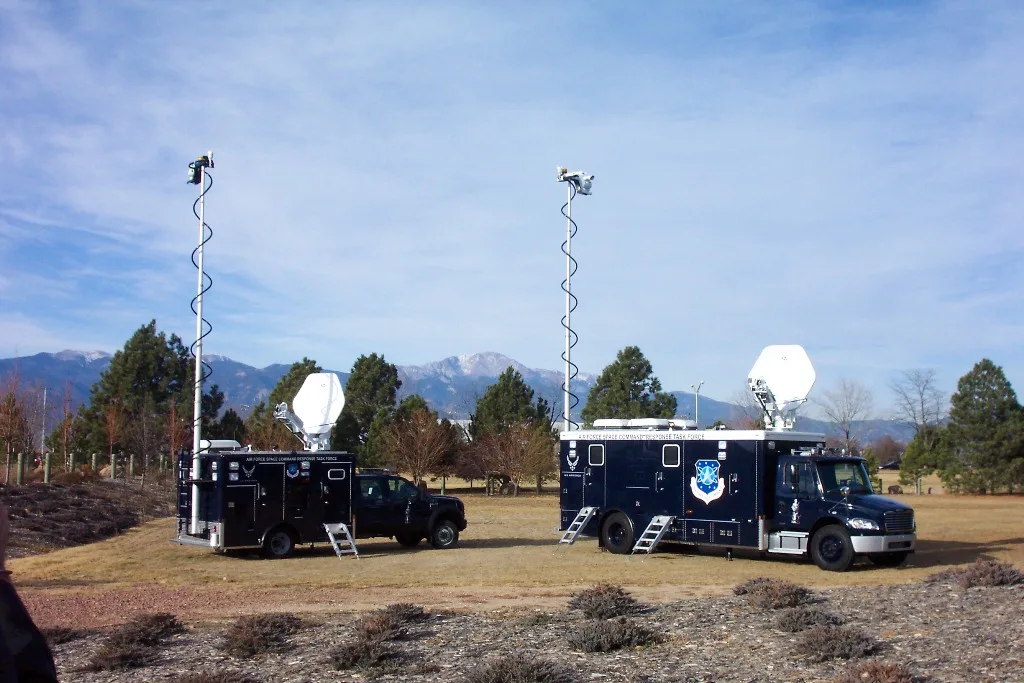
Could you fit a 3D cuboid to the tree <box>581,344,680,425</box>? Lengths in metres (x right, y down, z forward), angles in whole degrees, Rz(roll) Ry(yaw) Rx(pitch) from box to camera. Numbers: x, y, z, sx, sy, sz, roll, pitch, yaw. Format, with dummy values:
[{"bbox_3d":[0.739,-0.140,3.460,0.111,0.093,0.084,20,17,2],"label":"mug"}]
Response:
[{"bbox_3d":[8.104,5.252,93.000,6.678,9.808,6.477,1,-5,0],"label":"tree"}]

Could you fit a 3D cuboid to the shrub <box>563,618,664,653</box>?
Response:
[{"bbox_3d":[1.139,3.298,15.000,1.055,0.352,0.900,1,-5,0],"label":"shrub"}]

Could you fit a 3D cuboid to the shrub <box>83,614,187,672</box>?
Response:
[{"bbox_3d":[-4.020,3.186,14.200,1.083,0.577,1.200,1,-5,0],"label":"shrub"}]

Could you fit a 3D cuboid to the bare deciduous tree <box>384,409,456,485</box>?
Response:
[{"bbox_3d":[-5.535,6.522,80.000,4.428,5.026,4.295,1,-5,0],"label":"bare deciduous tree"}]

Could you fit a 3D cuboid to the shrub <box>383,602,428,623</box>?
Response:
[{"bbox_3d":[-1.689,4.297,21.200,0.730,0.270,0.650,0,-5,0],"label":"shrub"}]

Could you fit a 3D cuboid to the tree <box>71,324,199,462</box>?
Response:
[{"bbox_3d":[-23.373,3.787,83.000,8.070,10.181,7.828,1,-5,0],"label":"tree"}]

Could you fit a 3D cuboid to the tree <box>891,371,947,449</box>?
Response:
[{"bbox_3d":[27.736,5.853,91.000,4.000,8.100,4.000,0,-5,0],"label":"tree"}]

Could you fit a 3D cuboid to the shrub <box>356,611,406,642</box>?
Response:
[{"bbox_3d":[-1.562,3.411,16.000,0.598,0.363,0.600,1,-5,0],"label":"shrub"}]

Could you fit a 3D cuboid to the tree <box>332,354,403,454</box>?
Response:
[{"bbox_3d":[-9.642,5.200,88.000,4.800,8.900,4.800,0,-5,0],"label":"tree"}]

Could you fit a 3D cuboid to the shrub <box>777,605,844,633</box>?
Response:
[{"bbox_3d":[4.147,3.888,18.700,0.900,0.300,0.750,0,-5,0],"label":"shrub"}]

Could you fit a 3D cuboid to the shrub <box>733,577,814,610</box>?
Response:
[{"bbox_3d":[4.205,4.068,21.500,1.240,0.430,1.050,0,-5,0],"label":"shrub"}]

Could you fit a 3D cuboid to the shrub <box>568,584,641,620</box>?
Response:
[{"bbox_3d":[1.245,3.514,18.000,0.969,0.455,0.900,1,-5,0],"label":"shrub"}]

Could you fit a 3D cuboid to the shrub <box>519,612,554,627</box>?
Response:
[{"bbox_3d":[0.376,4.263,20.500,0.540,0.190,0.450,0,-5,0],"label":"shrub"}]

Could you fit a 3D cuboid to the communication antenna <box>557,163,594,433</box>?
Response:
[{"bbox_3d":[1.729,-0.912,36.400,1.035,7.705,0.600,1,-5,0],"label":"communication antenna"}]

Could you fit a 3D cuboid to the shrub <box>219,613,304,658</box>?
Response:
[{"bbox_3d":[-3.279,3.848,17.500,1.080,0.470,0.950,0,-5,0],"label":"shrub"}]

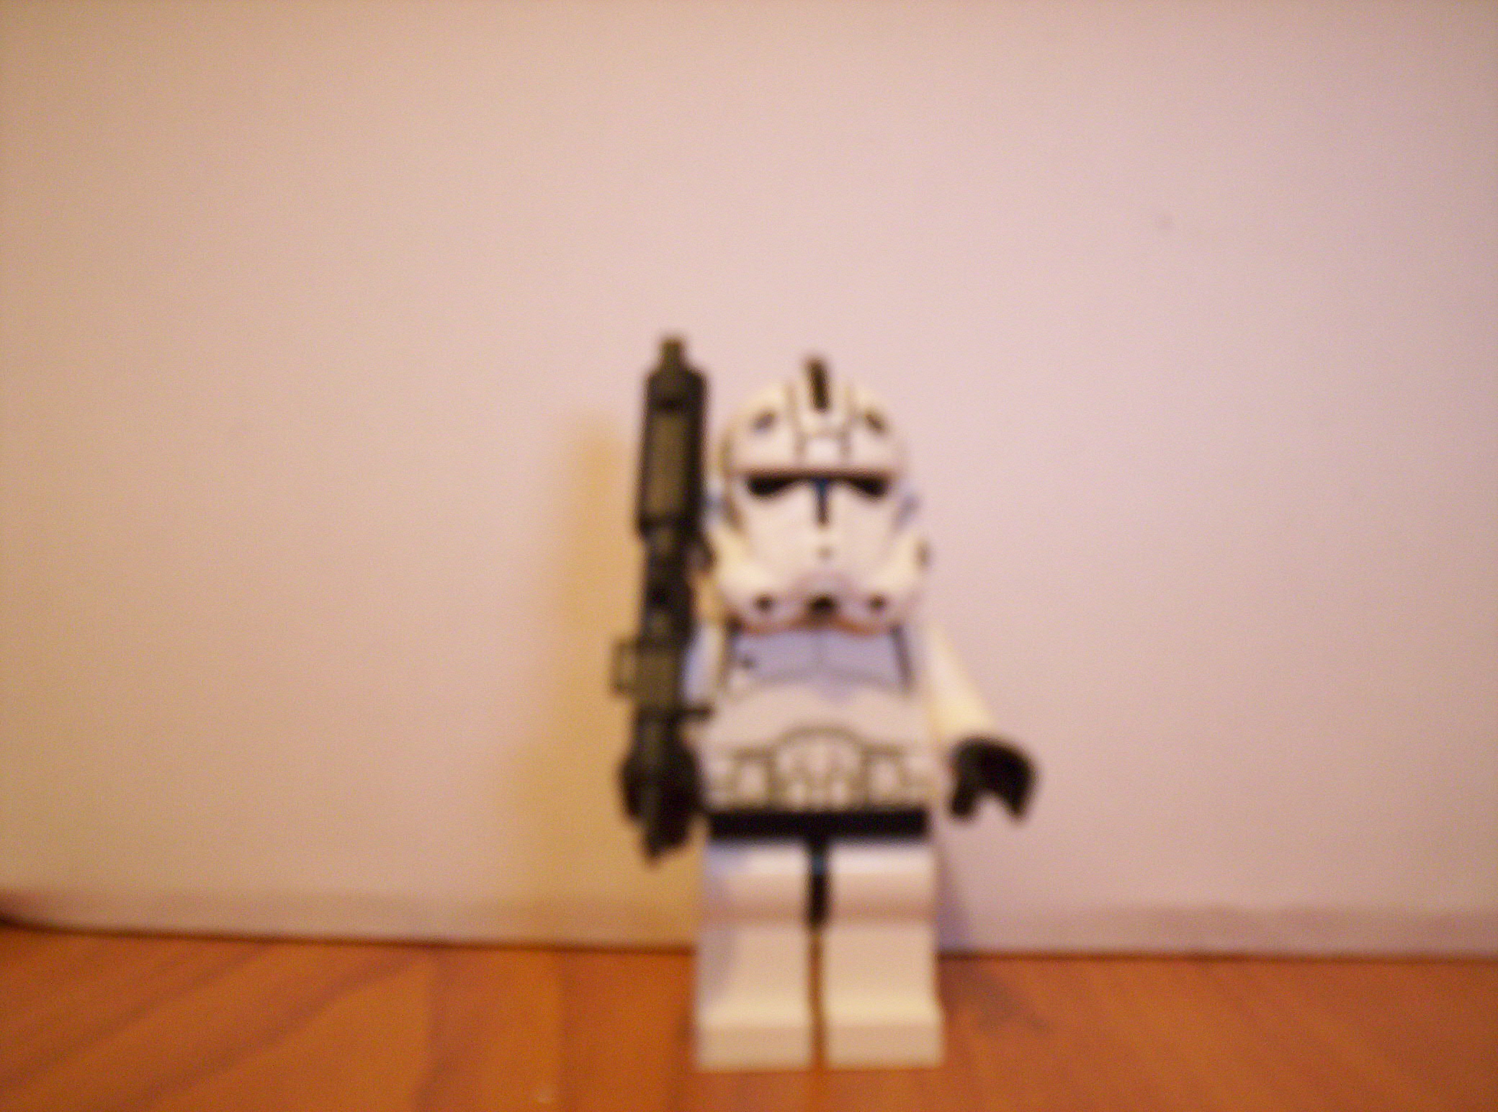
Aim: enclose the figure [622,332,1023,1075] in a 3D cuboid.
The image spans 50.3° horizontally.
[{"bbox_3d":[0.005,0.009,0.105,0.026,0.047,0.015,0,9,-2],"label":"figure"}]

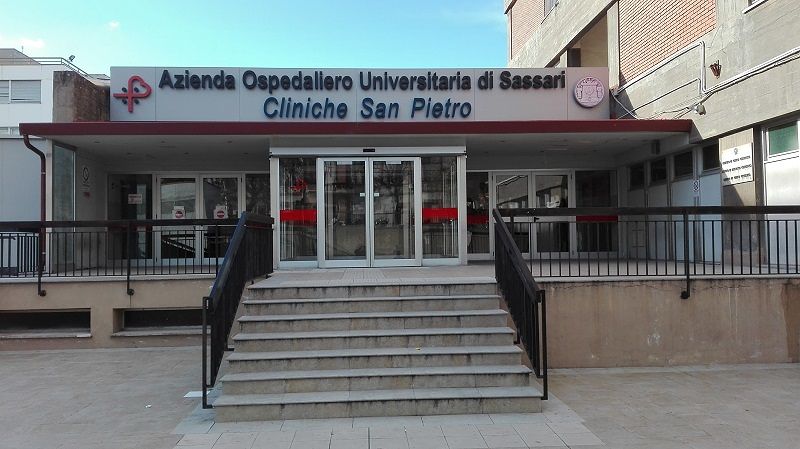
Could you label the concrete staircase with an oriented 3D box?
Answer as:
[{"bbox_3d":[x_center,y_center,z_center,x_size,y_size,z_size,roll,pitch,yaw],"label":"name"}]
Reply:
[{"bbox_3d":[-0.266,1.319,6.480,3.142,1.120,2.016,-1,-1,-4],"label":"concrete staircase"}]

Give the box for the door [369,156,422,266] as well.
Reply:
[{"bbox_3d":[-0.081,-0.253,11.781,1.072,2.245,0.070,-1,-1,-4],"label":"door"}]

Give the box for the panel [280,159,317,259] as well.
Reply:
[{"bbox_3d":[-2.081,-0.299,11.711,0.780,2.109,0.060,-1,-1,-4],"label":"panel"}]

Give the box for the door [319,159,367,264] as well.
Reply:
[{"bbox_3d":[-1.138,-0.238,11.706,1.049,2.239,0.070,-1,-1,-4],"label":"door"}]

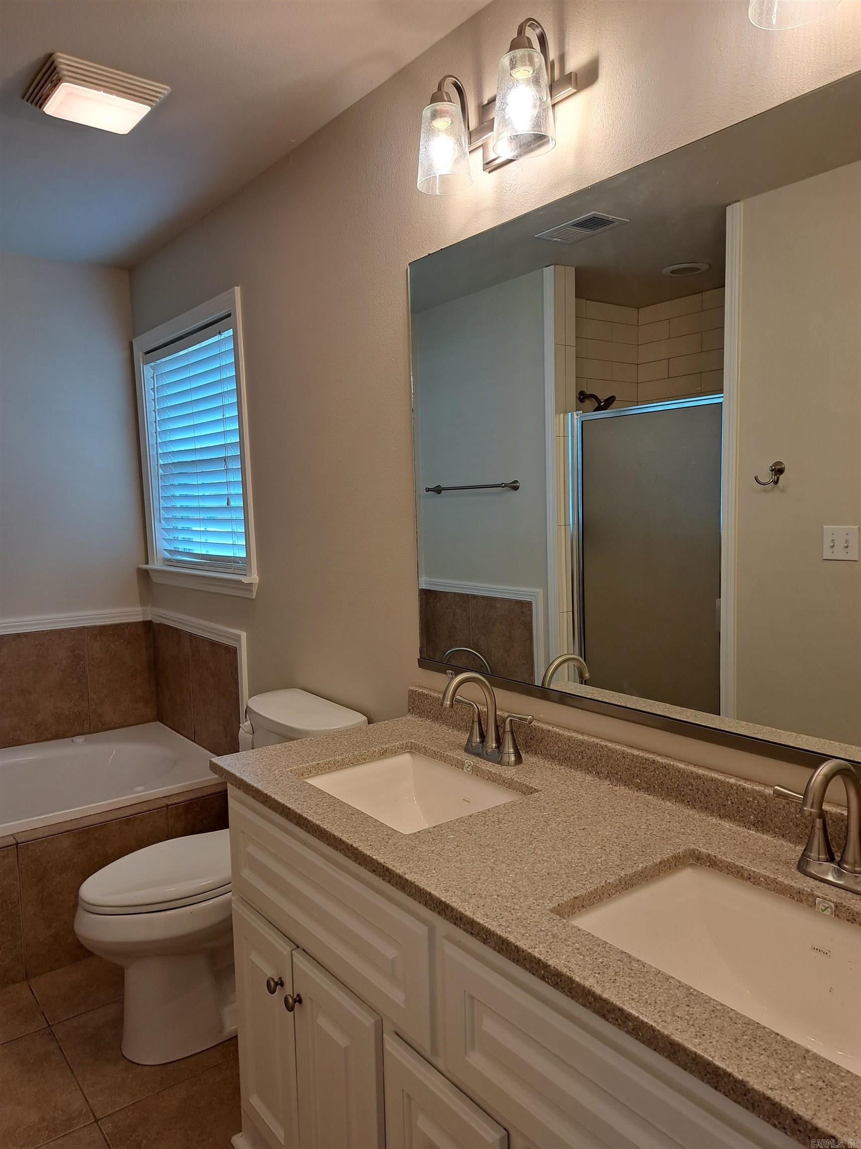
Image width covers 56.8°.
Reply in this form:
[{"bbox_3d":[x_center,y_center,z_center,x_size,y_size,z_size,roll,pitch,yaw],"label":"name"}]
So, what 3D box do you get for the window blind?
[{"bbox_3d":[-0.888,-0.459,3.077,0.065,0.900,0.880,-5,7,-38],"label":"window blind"}]

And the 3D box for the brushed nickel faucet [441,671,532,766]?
[{"bbox_3d":[0.085,0.292,1.635,0.172,0.190,0.238,-5,7,-38],"label":"brushed nickel faucet"}]

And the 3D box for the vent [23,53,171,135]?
[{"bbox_3d":[-0.833,-1.176,1.991,0.272,0.048,0.272,-5,7,-38],"label":"vent"}]

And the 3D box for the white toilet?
[{"bbox_3d":[-0.582,0.817,2.179,0.720,0.826,0.445,-5,7,-36],"label":"white toilet"}]

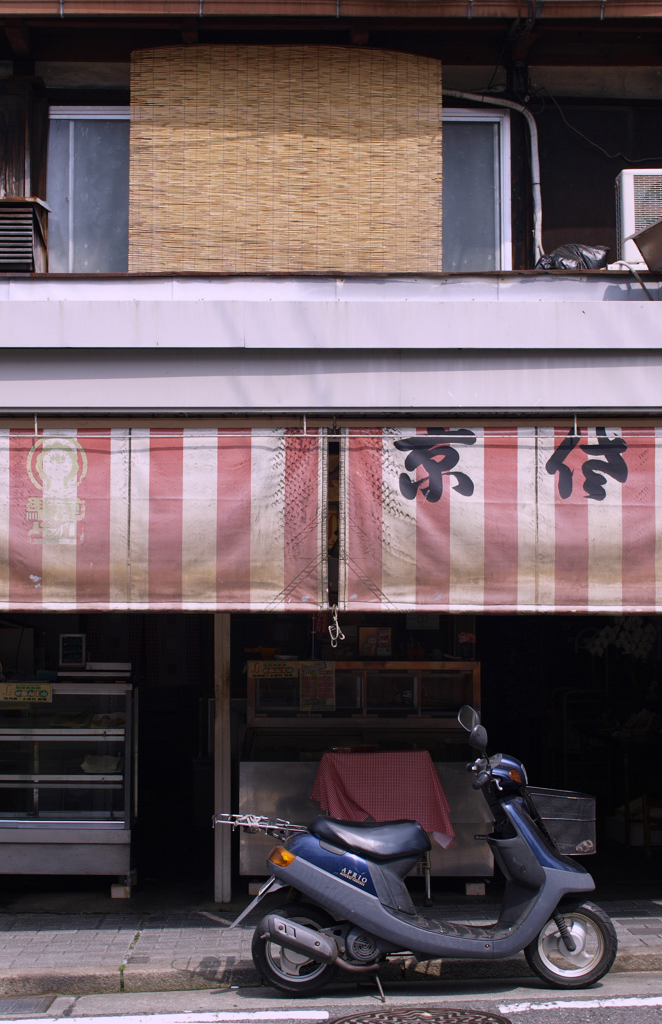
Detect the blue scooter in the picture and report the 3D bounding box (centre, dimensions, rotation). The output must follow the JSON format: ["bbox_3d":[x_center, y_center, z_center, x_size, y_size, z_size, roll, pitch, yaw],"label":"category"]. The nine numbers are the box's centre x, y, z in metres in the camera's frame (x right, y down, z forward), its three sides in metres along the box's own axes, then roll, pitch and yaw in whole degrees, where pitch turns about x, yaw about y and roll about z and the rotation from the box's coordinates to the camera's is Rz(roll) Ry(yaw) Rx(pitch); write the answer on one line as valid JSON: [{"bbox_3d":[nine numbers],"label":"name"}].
[{"bbox_3d":[0.358,1.430,7.460,1.690,1.160,0.660,-1,-3,0],"label":"blue scooter"}]

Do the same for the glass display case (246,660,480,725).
[{"bbox_3d":[0.177,0.955,9.470,1.220,0.340,0.400,0,-3,0],"label":"glass display case"}]

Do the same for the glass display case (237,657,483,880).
[{"bbox_3d":[0.183,1.315,9.290,1.280,1.090,0.720,0,-3,0],"label":"glass display case"}]

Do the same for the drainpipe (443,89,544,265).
[{"bbox_3d":[0.906,-1.870,9.900,0.570,0.990,0.120,0,-3,0],"label":"drainpipe"}]

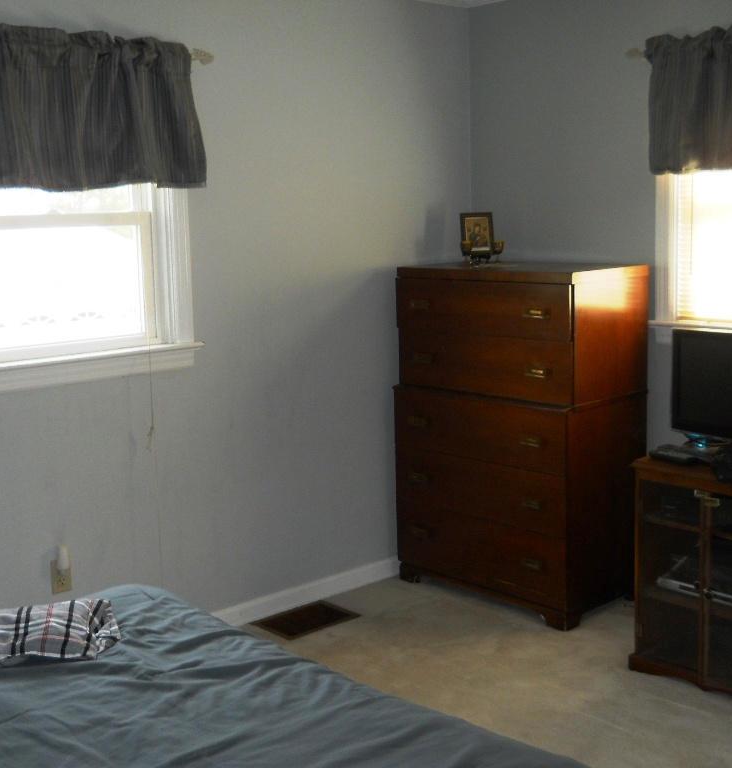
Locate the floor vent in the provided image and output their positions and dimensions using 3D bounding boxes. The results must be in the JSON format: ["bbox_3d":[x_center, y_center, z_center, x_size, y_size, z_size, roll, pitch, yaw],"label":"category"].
[{"bbox_3d":[-0.235,0.911,4.253,0.345,0.015,0.243,-9,12,-41],"label":"floor vent"}]

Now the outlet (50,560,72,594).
[{"bbox_3d":[-1.021,0.651,3.681,0.070,0.112,0.010,-9,12,-41],"label":"outlet"}]

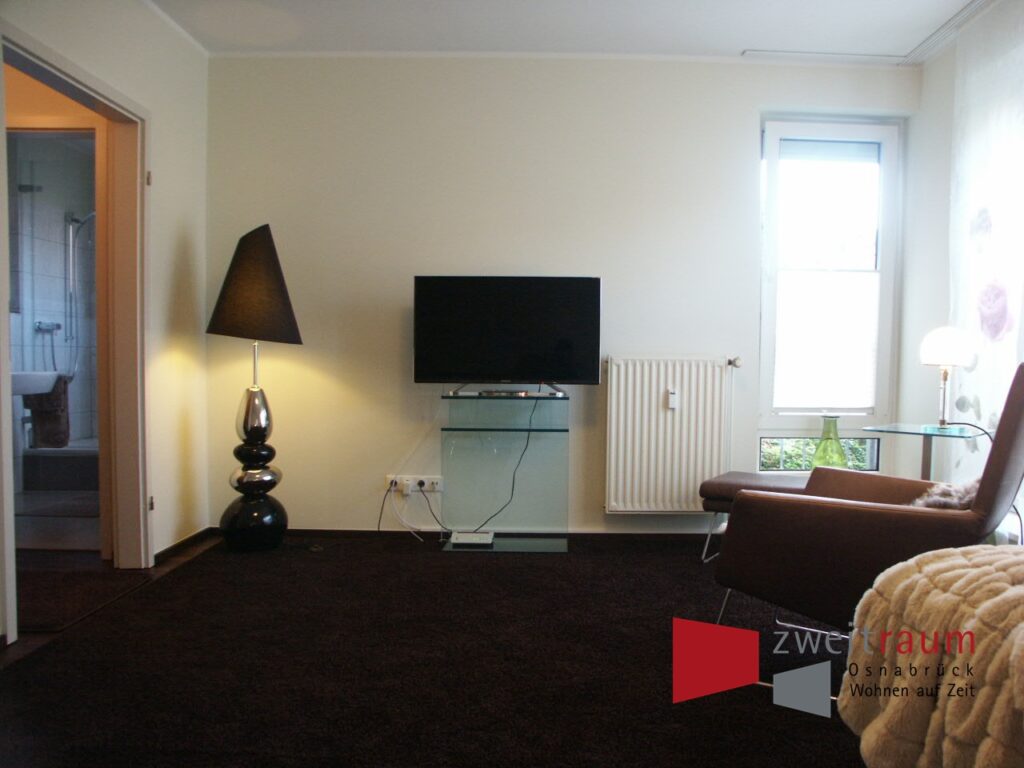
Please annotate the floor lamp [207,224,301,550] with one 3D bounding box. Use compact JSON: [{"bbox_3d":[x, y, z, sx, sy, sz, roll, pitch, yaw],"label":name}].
[{"bbox_3d":[-1.246,0.021,4.008,0.467,1.574,0.420,1,3,1],"label":"floor lamp"}]

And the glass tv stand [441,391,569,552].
[{"bbox_3d":[-0.030,0.422,4.109,0.615,0.753,0.290,1,3,1],"label":"glass tv stand"}]

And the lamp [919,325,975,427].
[{"bbox_3d":[1.599,-0.024,3.054,0.192,0.382,0.192,1,3,1],"label":"lamp"}]

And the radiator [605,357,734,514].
[{"bbox_3d":[0.778,0.254,4.157,0.617,0.780,0.110,1,3,1],"label":"radiator"}]

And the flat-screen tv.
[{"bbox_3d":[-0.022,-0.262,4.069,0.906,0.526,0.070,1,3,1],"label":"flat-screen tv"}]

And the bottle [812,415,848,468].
[{"bbox_3d":[1.646,0.322,4.279,0.190,0.317,0.190,1,3,1],"label":"bottle"}]

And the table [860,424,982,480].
[{"bbox_3d":[1.532,0.517,3.014,0.360,0.702,0.366,-2,3,-42],"label":"table"}]

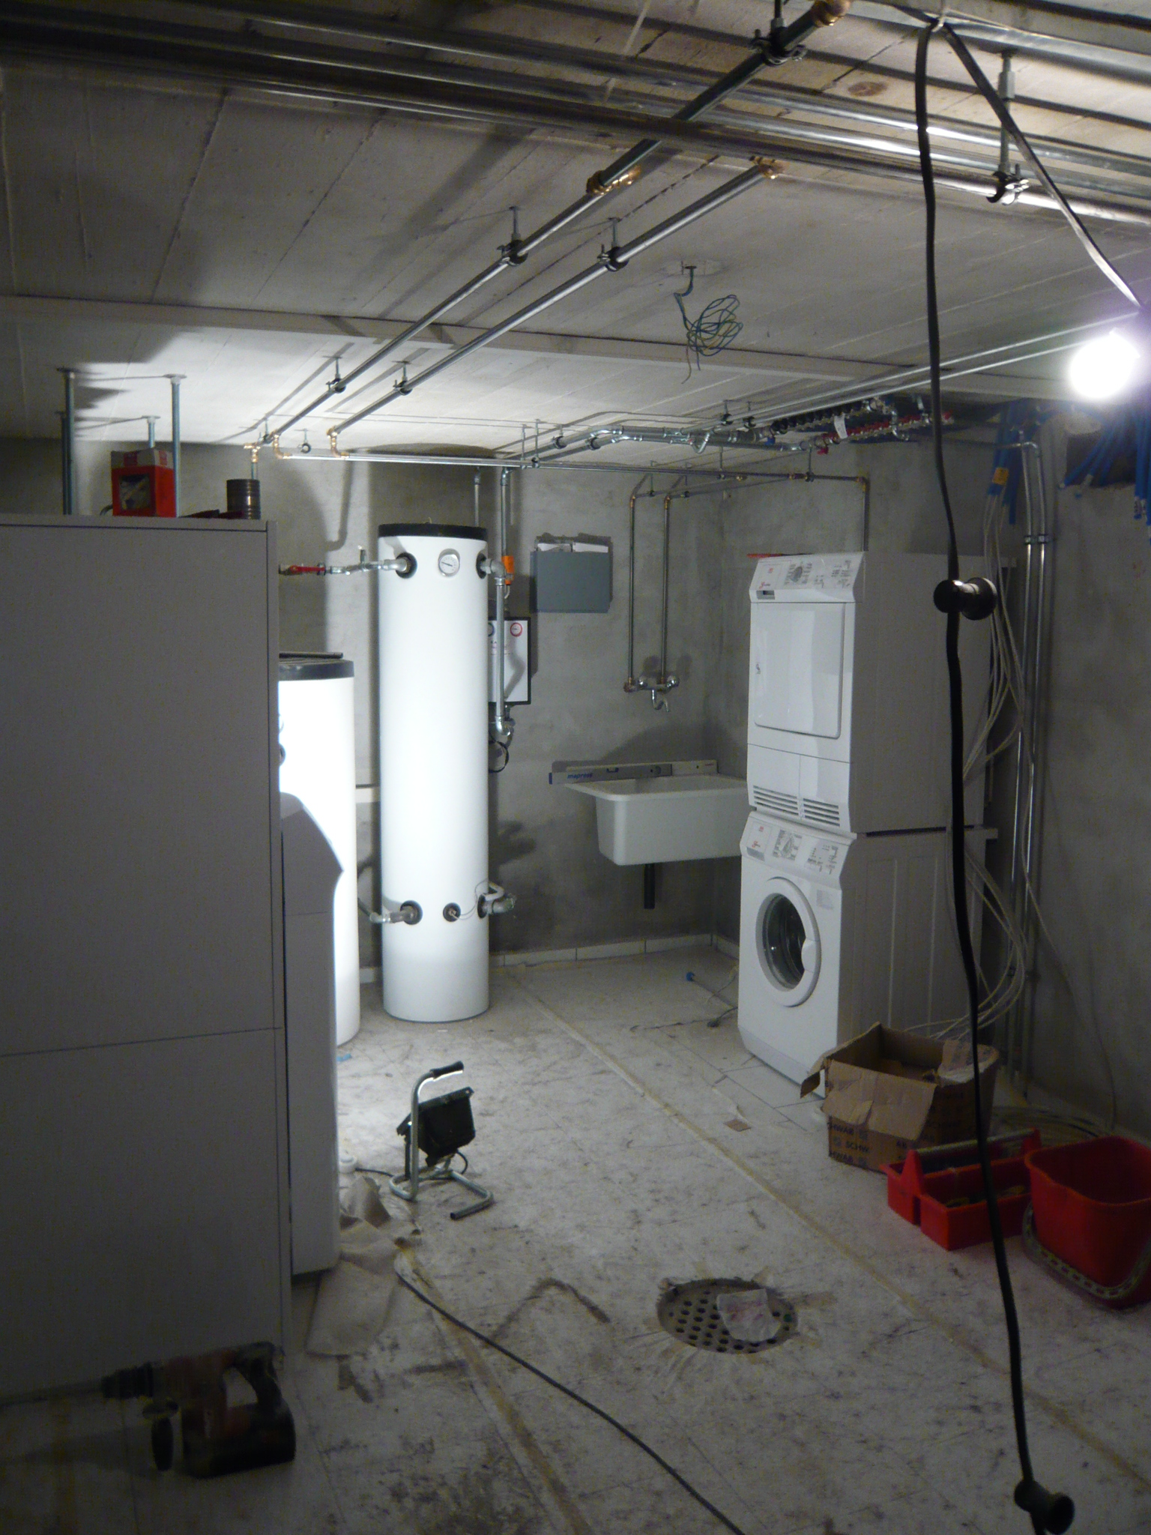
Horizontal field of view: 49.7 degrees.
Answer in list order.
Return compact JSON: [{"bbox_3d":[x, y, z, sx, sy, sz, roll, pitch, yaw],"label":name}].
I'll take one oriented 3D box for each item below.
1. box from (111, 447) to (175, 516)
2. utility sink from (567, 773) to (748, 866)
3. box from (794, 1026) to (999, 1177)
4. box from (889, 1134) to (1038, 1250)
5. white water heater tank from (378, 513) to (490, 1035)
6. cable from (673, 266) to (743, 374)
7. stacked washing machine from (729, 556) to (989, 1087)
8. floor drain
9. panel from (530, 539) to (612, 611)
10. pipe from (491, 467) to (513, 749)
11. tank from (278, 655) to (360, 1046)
[{"bbox_3d":[-0.922,-0.588,2.659,0.111,0.168,0.064,3,8,21],"label":"box"},{"bbox_3d":[0.383,0.222,5.284,0.700,0.290,0.460,-3,8,-22],"label":"utility sink"},{"bbox_3d":[0.912,0.954,3.515,0.360,0.290,0.380,6,9,39],"label":"box"},{"bbox_3d":[1.024,1.042,3.156,0.385,0.205,0.260,-2,8,-21],"label":"box"},{"bbox_3d":[-0.534,0.021,4.706,0.410,1.826,0.410,-3,8,-22],"label":"white water heater tank"},{"bbox_3d":[0.234,-0.785,2.218,0.120,0.200,0.100,-3,8,-22],"label":"cable"},{"bbox_3d":[0.940,0.171,4.084,0.585,1.700,0.595,-3,8,-22],"label":"stacked washing machine"},{"bbox_3d":[0.335,1.207,2.735,0.305,0.030,0.305,0,7,0],"label":"floor drain"},{"bbox_3d":[-0.022,-0.779,5.193,0.320,0.270,0.080,-3,8,-22],"label":"panel"},{"bbox_3d":[-0.288,-0.607,4.766,0.070,1.100,0.080,-3,8,-22],"label":"pipe"},{"bbox_3d":[-1.108,0.287,4.442,0.640,1.360,0.640,-3,8,-22],"label":"tank"}]

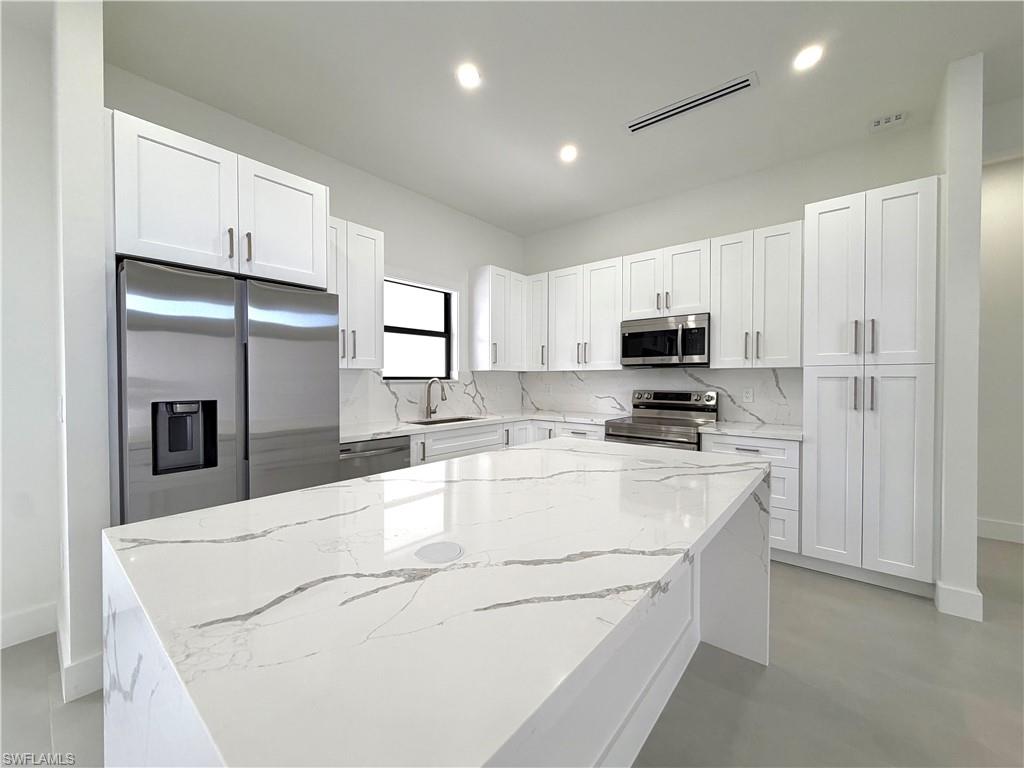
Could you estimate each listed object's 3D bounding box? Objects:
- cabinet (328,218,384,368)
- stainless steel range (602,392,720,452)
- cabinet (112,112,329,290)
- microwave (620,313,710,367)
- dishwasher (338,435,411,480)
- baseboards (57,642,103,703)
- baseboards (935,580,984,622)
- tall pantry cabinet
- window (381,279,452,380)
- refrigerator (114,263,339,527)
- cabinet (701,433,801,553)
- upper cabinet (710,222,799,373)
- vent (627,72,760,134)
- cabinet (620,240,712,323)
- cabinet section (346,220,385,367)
[{"bbox_3d":[-1.310,-0.646,3.094,0.328,1.057,0.607,1,1,40],"label":"cabinet"},{"bbox_3d":[1.308,0.657,3.613,0.761,1.172,0.685,0,1,40],"label":"stainless steel range"},{"bbox_3d":[-1.644,-0.863,2.323,0.678,0.603,0.921,0,1,40],"label":"cabinet"},{"bbox_3d":[1.414,-0.358,3.736,0.758,0.427,0.400,1,1,40],"label":"microwave"},{"bbox_3d":[-1.163,0.815,3.005,0.615,0.860,0.600,0,1,40],"label":"dishwasher"},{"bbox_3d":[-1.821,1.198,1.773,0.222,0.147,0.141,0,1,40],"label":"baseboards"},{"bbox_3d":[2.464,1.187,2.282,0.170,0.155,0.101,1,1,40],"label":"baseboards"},{"bbox_3d":[2.371,-0.004,2.787,0.613,2.342,0.626,1,1,40],"label":"tall pantry cabinet"},{"bbox_3d":[-0.928,-0.487,3.989,0.096,0.894,0.880,1,1,40],"label":"window"},{"bbox_3d":[-1.603,0.378,2.307,0.855,1.781,0.906,1,1,40],"label":"refrigerator"},{"bbox_3d":[1.881,0.793,3.192,0.617,0.848,0.622,0,1,40],"label":"cabinet"},{"bbox_3d":[1.966,-0.653,3.316,0.611,1.057,0.326,1,1,40],"label":"upper cabinet"},{"bbox_3d":[1.114,-1.759,2.643,0.790,0.028,0.157,0,1,40],"label":"vent"},{"bbox_3d":[1.431,-0.883,3.747,0.764,0.603,0.328,0,1,40],"label":"cabinet"},{"bbox_3d":[-1.214,-0.641,3.199,0.315,1.057,0.312,1,1,40],"label":"cabinet section"}]

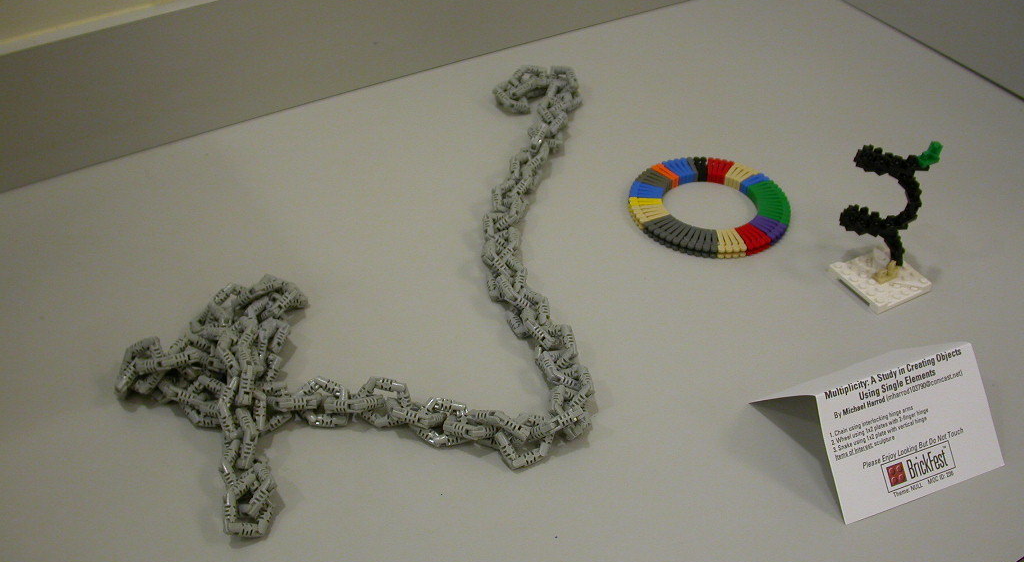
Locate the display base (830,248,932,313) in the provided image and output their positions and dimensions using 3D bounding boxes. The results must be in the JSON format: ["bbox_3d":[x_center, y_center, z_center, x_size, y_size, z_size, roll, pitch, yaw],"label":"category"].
[{"bbox_3d":[0.245,-0.002,0.749,0.048,0.008,0.048,-19,44,-23],"label":"display base"}]

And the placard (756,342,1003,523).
[{"bbox_3d":[0.207,0.067,0.627,0.108,0.054,0.095,-15,42,-19],"label":"placard"}]

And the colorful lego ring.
[{"bbox_3d":[0.143,-0.055,0.810,0.115,0.008,0.115,1,39,-1],"label":"colorful lego ring"}]

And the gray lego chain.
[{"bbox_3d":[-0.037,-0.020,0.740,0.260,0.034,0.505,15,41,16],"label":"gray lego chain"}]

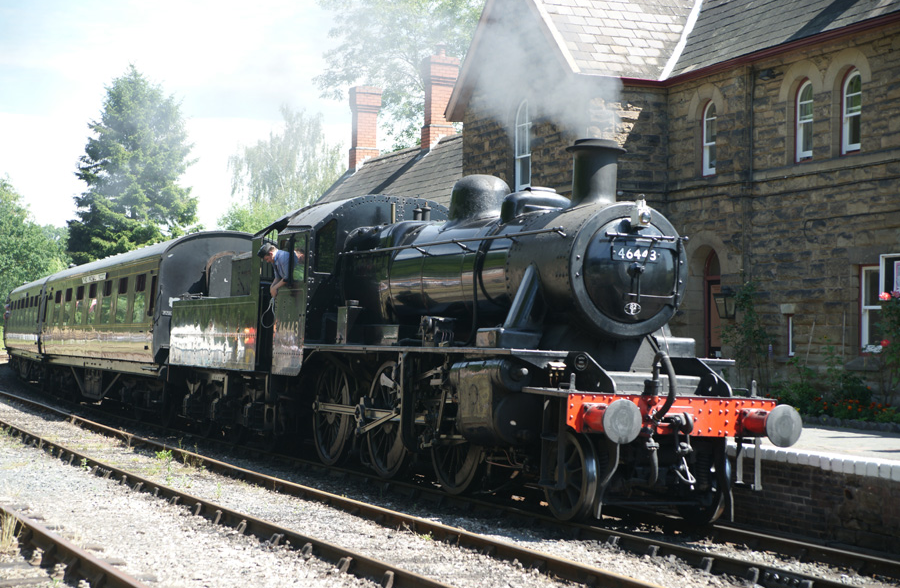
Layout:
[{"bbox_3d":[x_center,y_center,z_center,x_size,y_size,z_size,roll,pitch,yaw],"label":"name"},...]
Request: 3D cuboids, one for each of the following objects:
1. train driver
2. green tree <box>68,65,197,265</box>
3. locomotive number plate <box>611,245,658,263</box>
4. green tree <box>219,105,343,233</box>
[{"bbox_3d":[-2.306,0.066,21.506,0.750,1.550,0.600,1,-3,10],"label":"train driver"},{"bbox_3d":[-15.241,-3.029,72.000,6.300,15.800,6.300,2,-3,-12],"label":"green tree"},{"bbox_3d":[1.873,-0.390,14.994,0.585,0.150,0.030,4,-3,-23],"label":"locomotive number plate"},{"bbox_3d":[-7.685,-1.858,68.000,6.000,13.400,6.000,2,-3,-6],"label":"green tree"}]

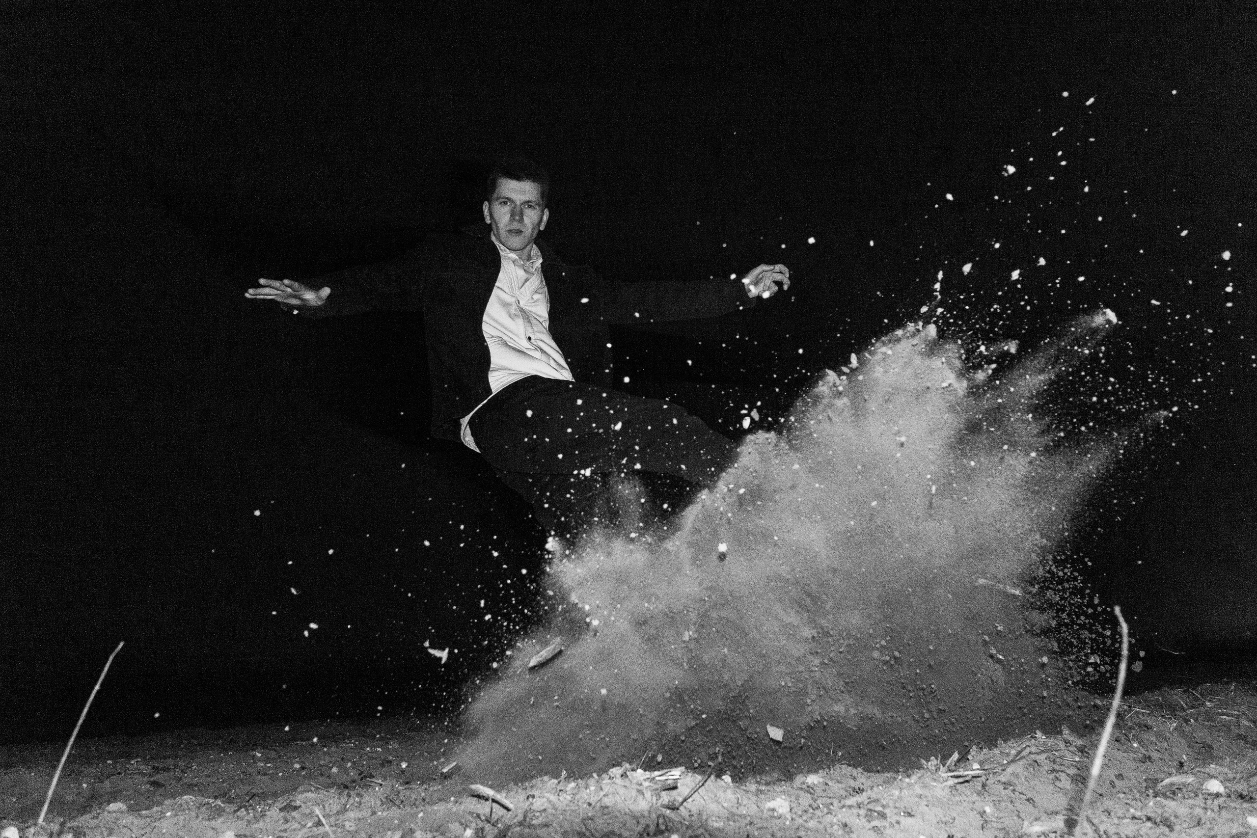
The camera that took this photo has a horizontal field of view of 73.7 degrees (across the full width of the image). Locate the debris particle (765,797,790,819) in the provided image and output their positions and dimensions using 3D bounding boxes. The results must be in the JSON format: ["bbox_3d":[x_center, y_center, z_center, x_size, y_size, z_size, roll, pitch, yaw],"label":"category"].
[{"bbox_3d":[0.289,0.750,1.620,0.047,0.033,0.040,0,-11,0],"label":"debris particle"}]

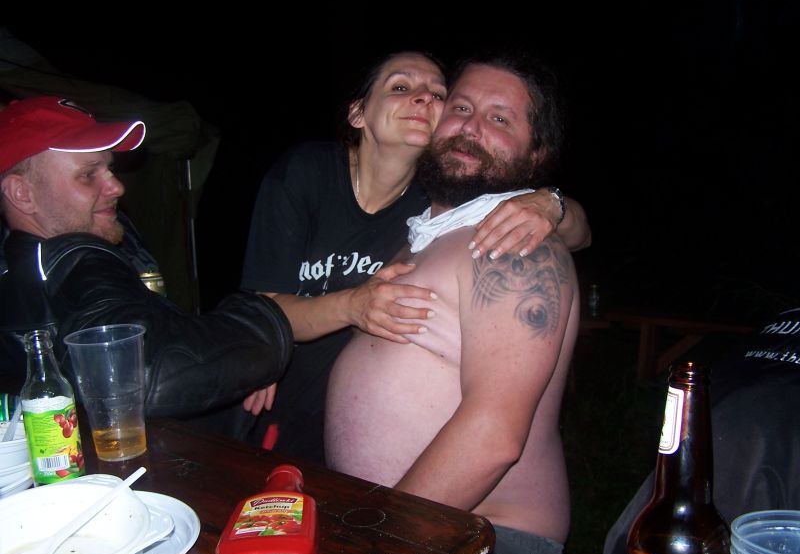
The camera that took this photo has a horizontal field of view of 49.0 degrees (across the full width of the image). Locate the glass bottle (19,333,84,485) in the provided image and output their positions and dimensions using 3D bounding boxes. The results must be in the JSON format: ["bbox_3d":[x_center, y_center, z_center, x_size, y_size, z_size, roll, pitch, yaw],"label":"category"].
[{"bbox_3d":[-0.401,0.148,1.003,0.058,0.176,0.058,-9,11,-21],"label":"glass bottle"}]

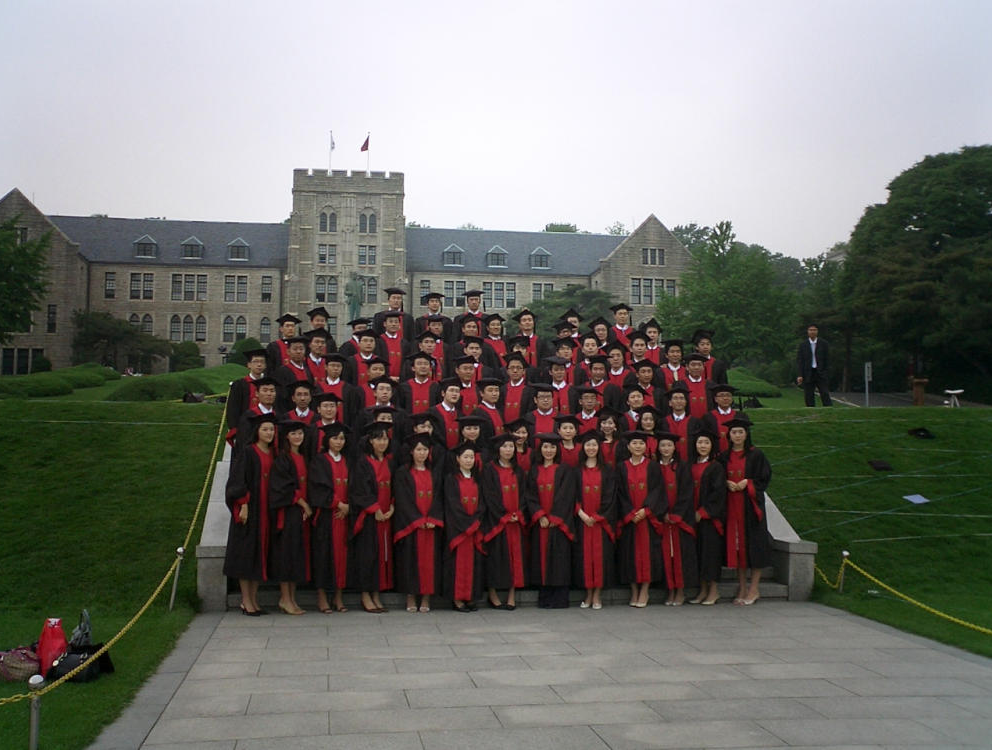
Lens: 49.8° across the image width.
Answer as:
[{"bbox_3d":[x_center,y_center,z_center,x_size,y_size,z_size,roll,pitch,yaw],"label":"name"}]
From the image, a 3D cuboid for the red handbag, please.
[{"bbox_3d":[-2.879,1.768,6.955,0.220,0.362,0.150,2,-5,-20],"label":"red handbag"}]

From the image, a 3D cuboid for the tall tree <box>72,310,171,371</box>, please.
[{"bbox_3d":[-28.653,-2.589,81.828,8.200,4.808,7.000,1,-4,-9],"label":"tall tree"}]

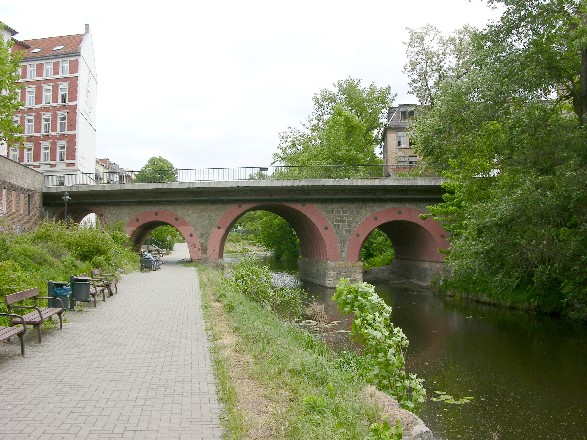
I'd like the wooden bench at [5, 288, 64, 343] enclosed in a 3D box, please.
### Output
[{"bbox_3d":[-4.860,1.766,11.250,0.640,0.830,1.800,2,-3,-10],"label":"wooden bench"}]

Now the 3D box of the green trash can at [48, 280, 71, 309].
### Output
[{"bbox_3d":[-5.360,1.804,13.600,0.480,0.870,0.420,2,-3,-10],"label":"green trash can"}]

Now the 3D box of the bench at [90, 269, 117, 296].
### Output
[{"bbox_3d":[-6.420,2.100,20.300,0.640,0.840,1.750,2,-3,-10],"label":"bench"}]

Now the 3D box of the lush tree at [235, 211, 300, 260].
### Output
[{"bbox_3d":[-2.700,1.200,80.000,11.000,9.000,10.000,1,-3,0],"label":"lush tree"}]

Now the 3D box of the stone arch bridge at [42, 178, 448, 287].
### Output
[{"bbox_3d":[-3.100,1.050,51.000,33.500,8.100,12.000,1,-3,10],"label":"stone arch bridge"}]

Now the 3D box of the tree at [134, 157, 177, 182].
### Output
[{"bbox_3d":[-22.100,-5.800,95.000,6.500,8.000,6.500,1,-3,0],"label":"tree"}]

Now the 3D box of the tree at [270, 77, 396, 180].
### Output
[{"bbox_3d":[4.600,-5.000,70.000,14.500,20.000,13.500,1,-3,0],"label":"tree"}]

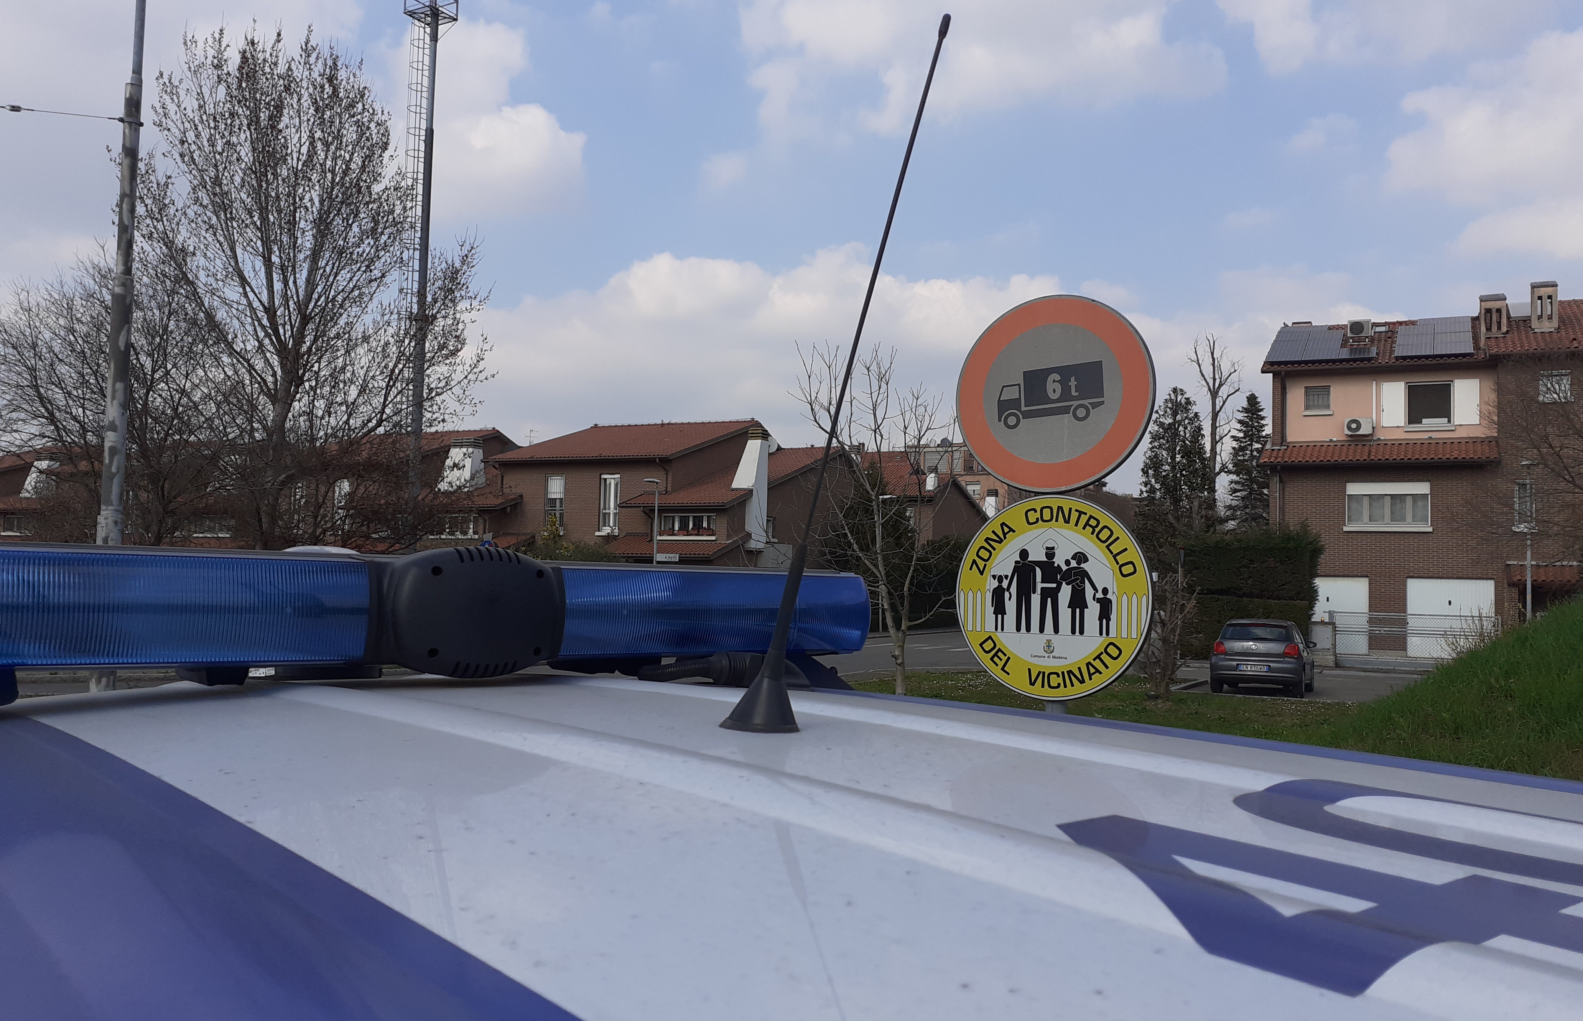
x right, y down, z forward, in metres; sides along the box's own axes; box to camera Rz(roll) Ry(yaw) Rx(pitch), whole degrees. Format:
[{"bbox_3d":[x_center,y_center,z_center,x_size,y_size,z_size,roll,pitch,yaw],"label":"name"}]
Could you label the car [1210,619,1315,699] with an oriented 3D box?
[{"bbox_3d":[9.400,2.880,24.520,1.700,1.460,3.970,0,-4,26],"label":"car"}]

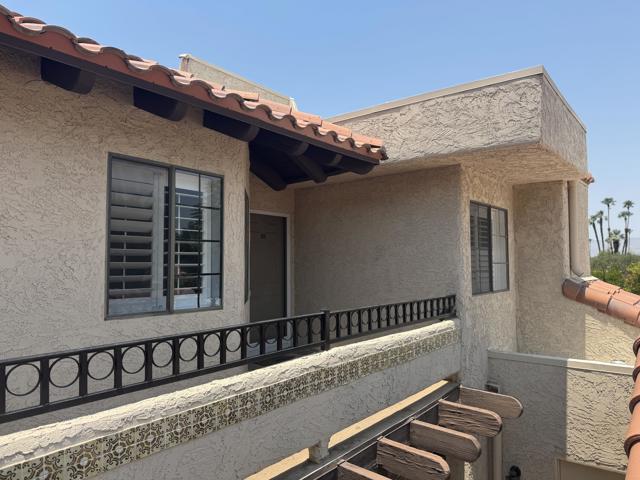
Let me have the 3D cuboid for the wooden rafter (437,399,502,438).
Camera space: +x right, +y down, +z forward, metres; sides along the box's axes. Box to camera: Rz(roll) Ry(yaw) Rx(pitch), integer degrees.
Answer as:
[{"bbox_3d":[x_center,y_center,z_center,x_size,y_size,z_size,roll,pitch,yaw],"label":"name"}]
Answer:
[{"bbox_3d":[1.583,1.880,4.635,0.665,0.232,0.092,-2,-3,39],"label":"wooden rafter"}]

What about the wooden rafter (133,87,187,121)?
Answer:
[{"bbox_3d":[-1.166,-0.987,3.255,0.600,0.145,0.090,25,14,37],"label":"wooden rafter"}]

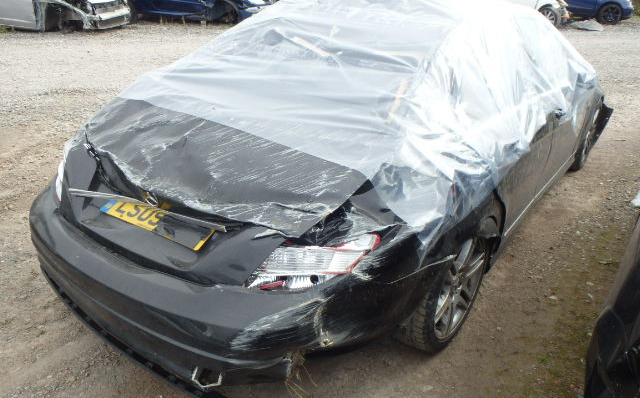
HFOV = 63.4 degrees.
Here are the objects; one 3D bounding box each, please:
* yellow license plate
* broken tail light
[{"bbox_3d":[-0.600,0.059,1.861,0.520,0.111,0.012,17,-16,32],"label":"yellow license plate"},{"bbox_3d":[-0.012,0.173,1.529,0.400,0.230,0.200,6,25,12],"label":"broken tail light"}]

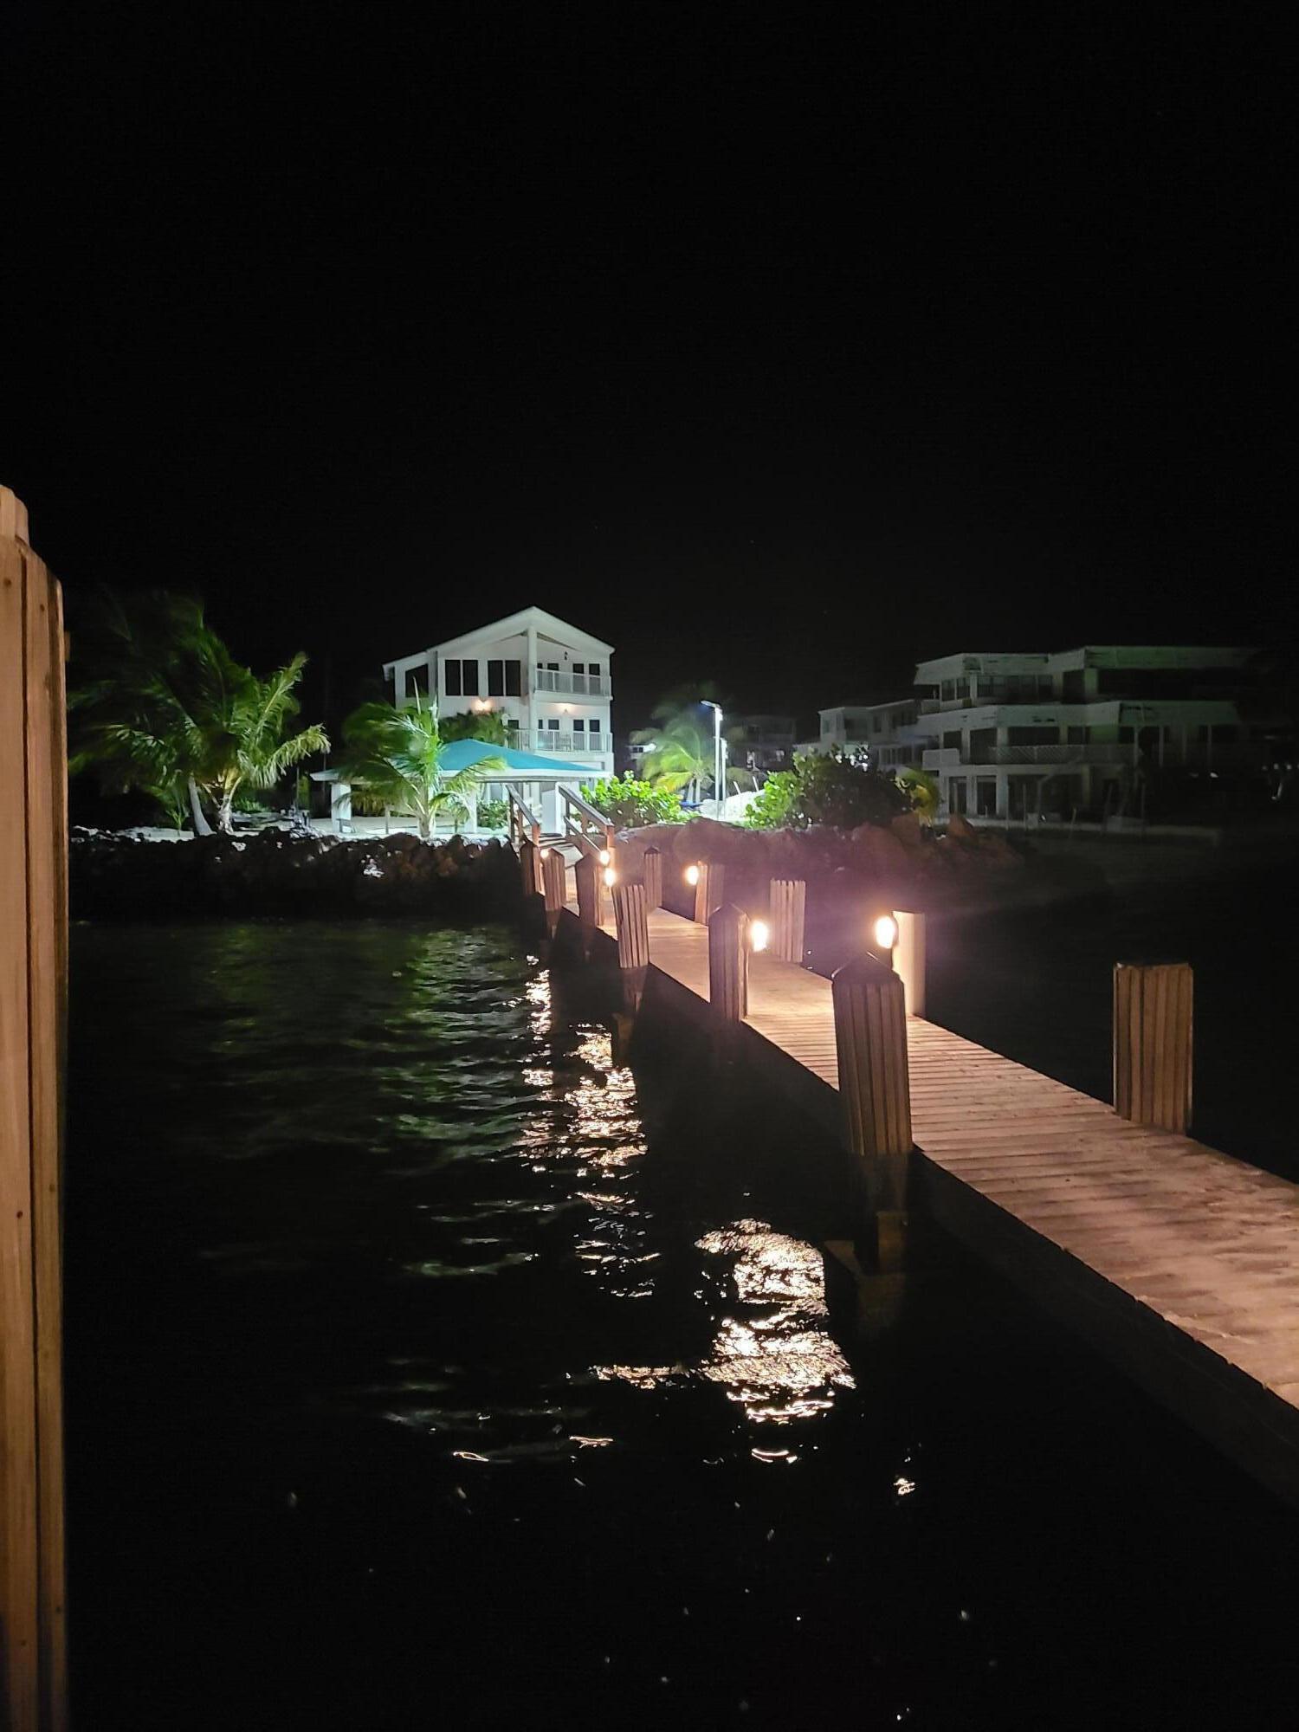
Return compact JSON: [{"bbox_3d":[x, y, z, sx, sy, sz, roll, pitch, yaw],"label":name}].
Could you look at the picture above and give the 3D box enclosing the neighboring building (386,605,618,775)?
[{"bbox_3d":[-8.058,-7.900,69.000,11.400,9.800,12.000,-1,4,-8],"label":"neighboring building"}]

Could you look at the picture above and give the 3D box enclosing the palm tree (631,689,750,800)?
[{"bbox_3d":[1.816,-5.291,59.000,4.900,5.200,4.800,-1,4,-11],"label":"palm tree"}]

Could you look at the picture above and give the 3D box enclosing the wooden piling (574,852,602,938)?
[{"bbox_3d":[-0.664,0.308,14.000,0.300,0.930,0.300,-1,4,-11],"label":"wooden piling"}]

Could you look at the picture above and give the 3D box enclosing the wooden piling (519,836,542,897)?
[{"bbox_3d":[-1.713,0.006,18.700,0.300,0.900,0.300,-1,4,-11],"label":"wooden piling"}]

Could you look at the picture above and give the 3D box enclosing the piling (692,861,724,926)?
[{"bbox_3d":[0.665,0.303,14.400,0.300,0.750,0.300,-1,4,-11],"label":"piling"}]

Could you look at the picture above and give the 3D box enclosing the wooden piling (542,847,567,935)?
[{"bbox_3d":[-1.195,0.311,16.400,0.300,1.020,0.300,-1,4,-11],"label":"wooden piling"}]

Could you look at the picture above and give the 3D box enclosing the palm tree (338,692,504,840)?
[{"bbox_3d":[-6.418,-2.774,36.500,4.500,4.100,4.200,-1,4,-11],"label":"palm tree"}]

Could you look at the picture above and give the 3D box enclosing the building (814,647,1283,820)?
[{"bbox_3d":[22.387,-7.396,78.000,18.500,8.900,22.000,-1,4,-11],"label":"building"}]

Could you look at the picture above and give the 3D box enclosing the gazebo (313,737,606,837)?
[{"bbox_3d":[-7.110,-3.250,52.000,9.400,3.750,9.400,1,3,10],"label":"gazebo"}]

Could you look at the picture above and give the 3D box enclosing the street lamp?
[{"bbox_3d":[2.298,-3.984,48.000,0.900,4.400,0.300,-2,4,-22],"label":"street lamp"}]

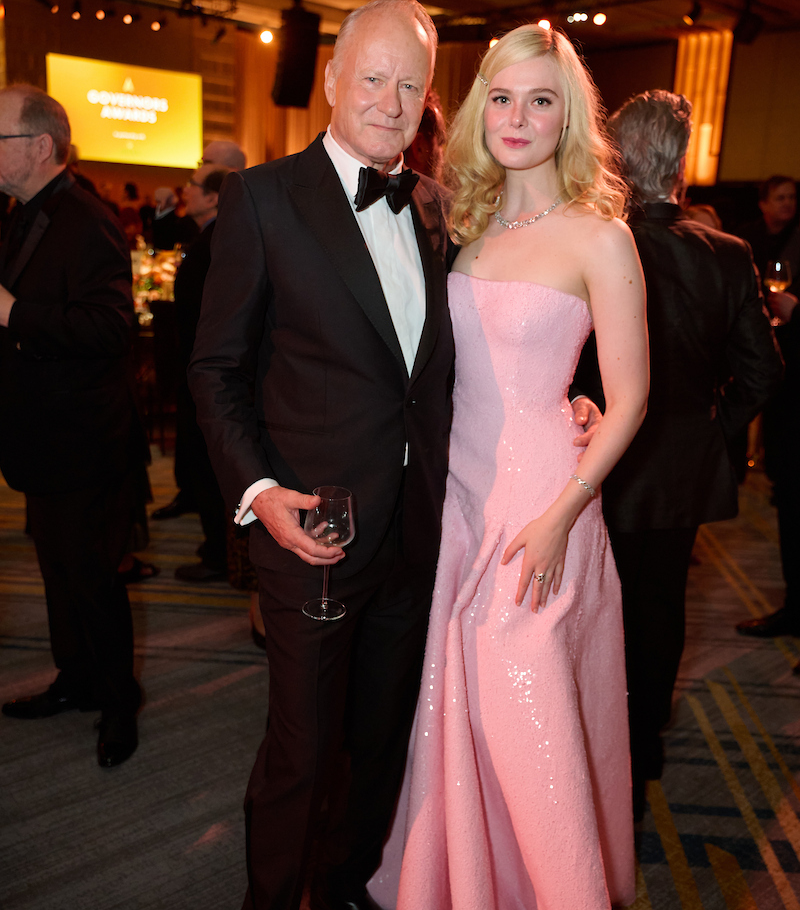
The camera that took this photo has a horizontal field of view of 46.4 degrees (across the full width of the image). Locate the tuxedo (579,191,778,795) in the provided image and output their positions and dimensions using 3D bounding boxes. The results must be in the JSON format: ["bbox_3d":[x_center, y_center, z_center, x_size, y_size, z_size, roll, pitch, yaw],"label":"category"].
[{"bbox_3d":[0.667,0.124,2.518,0.600,1.520,0.430,6,13,17],"label":"tuxedo"}]

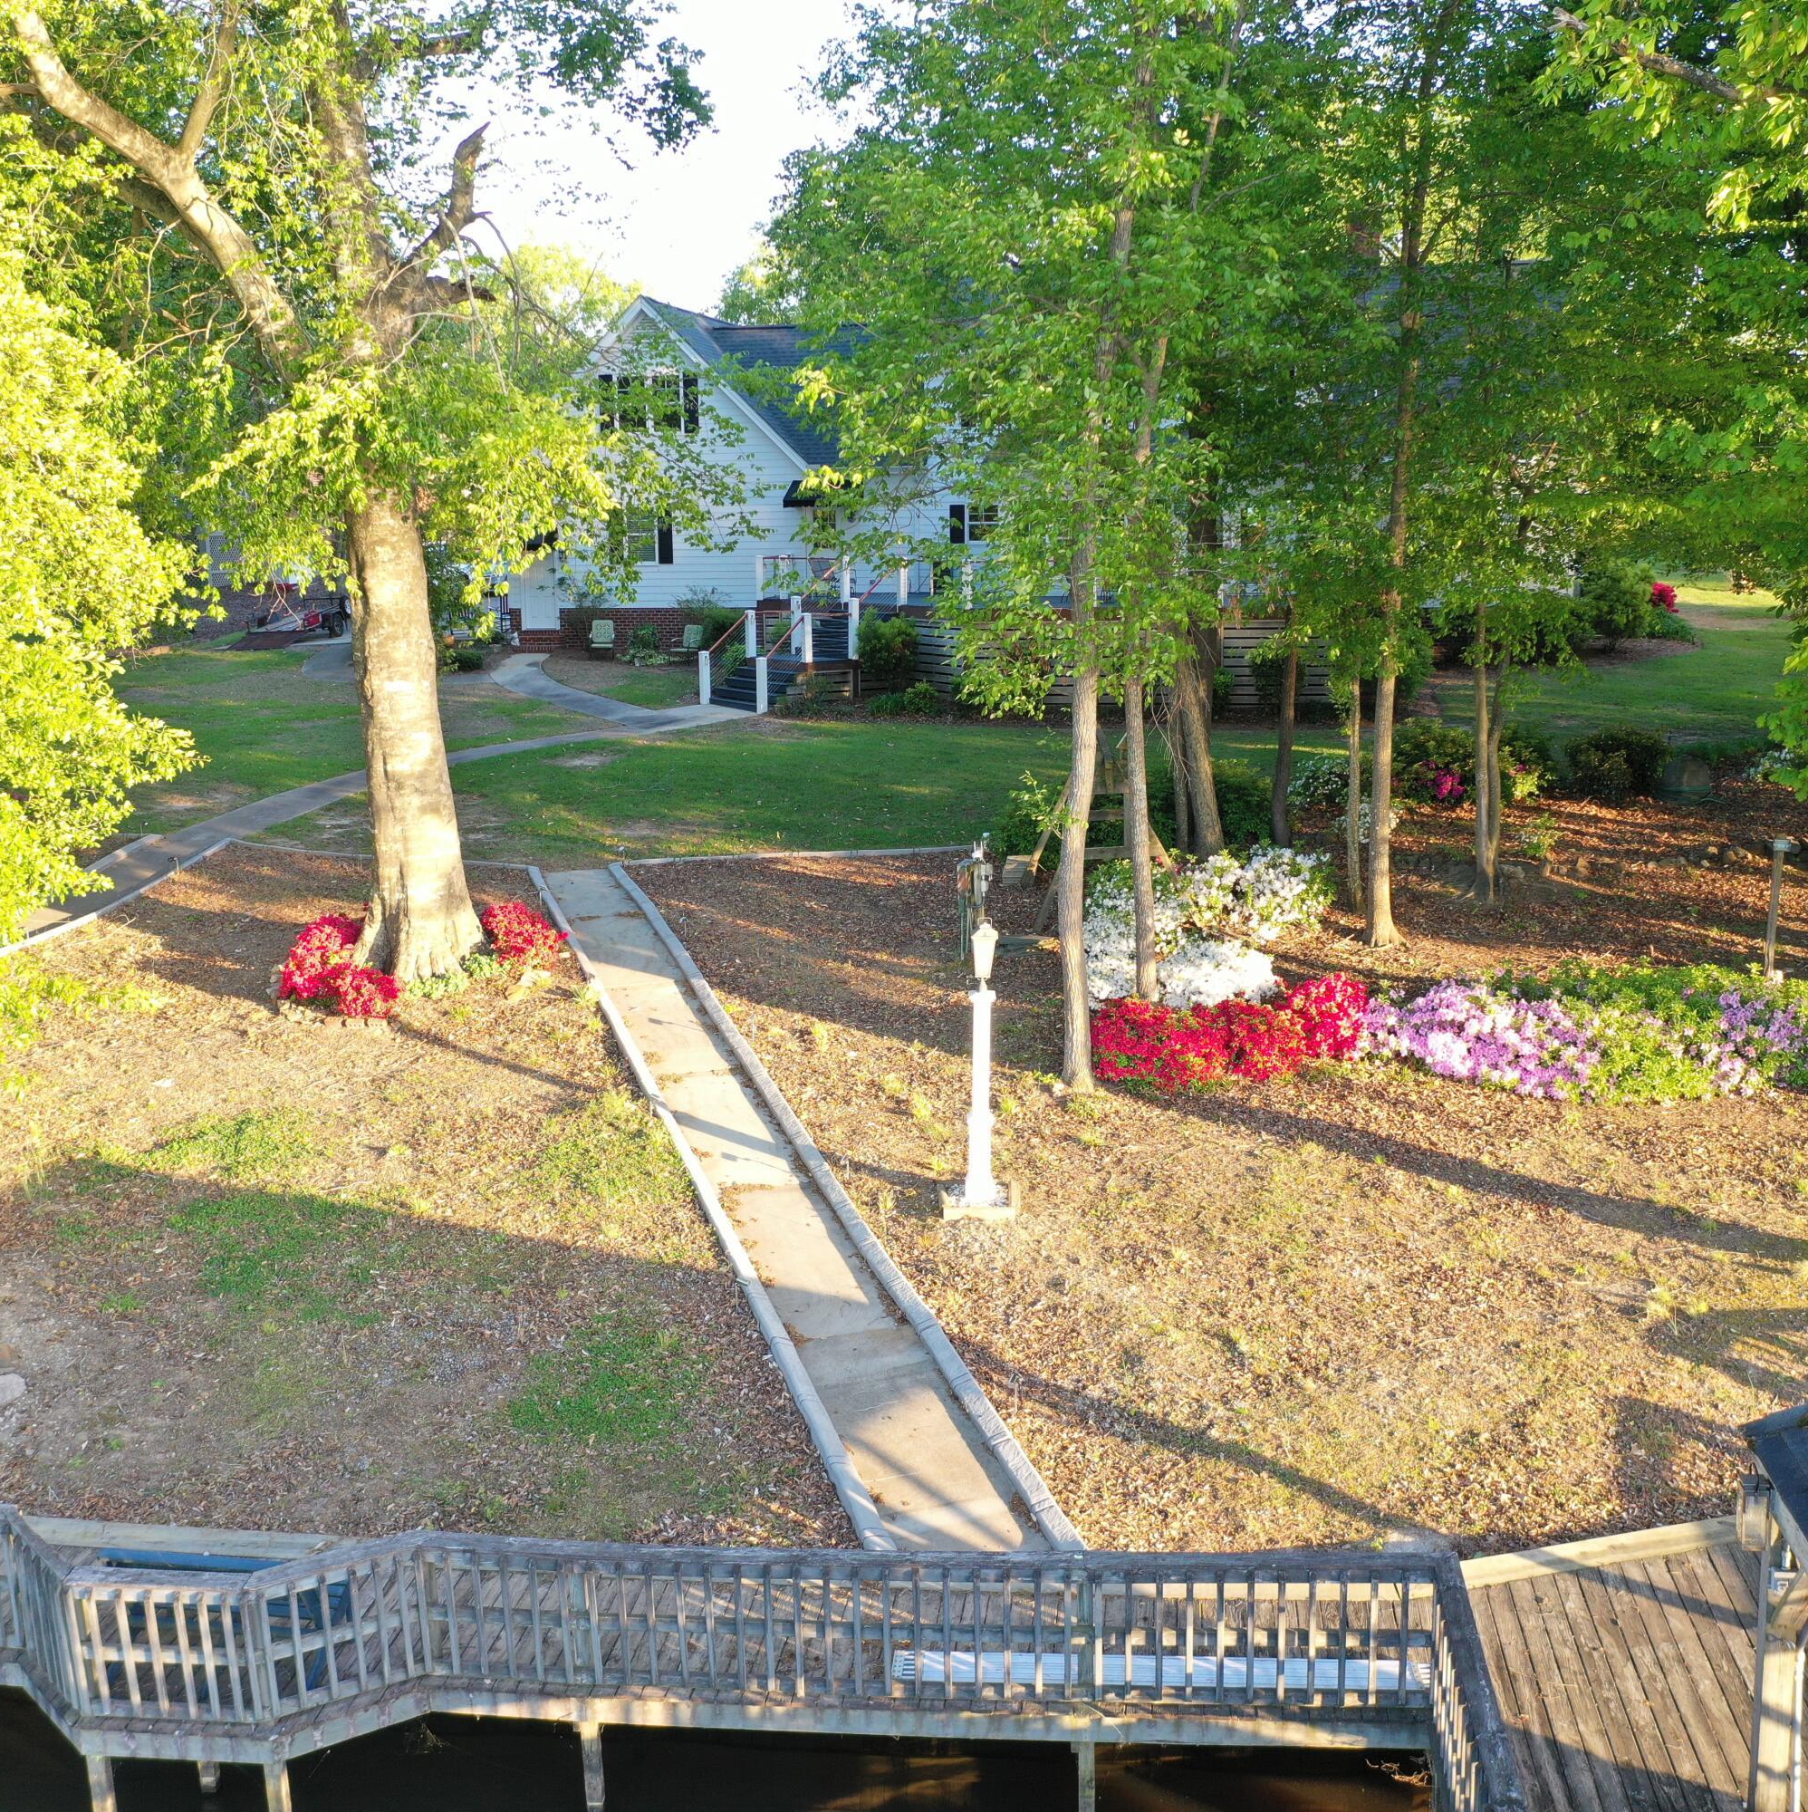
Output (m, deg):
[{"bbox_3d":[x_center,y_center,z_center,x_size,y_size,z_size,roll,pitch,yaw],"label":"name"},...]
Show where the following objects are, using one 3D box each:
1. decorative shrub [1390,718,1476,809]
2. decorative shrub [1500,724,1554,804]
[{"bbox_3d":[8.578,-2.376,34.516,1.450,1.250,1.300,0,14,0],"label":"decorative shrub"},{"bbox_3d":[10.110,-2.374,34.635,1.100,1.200,1.100,0,14,0],"label":"decorative shrub"}]

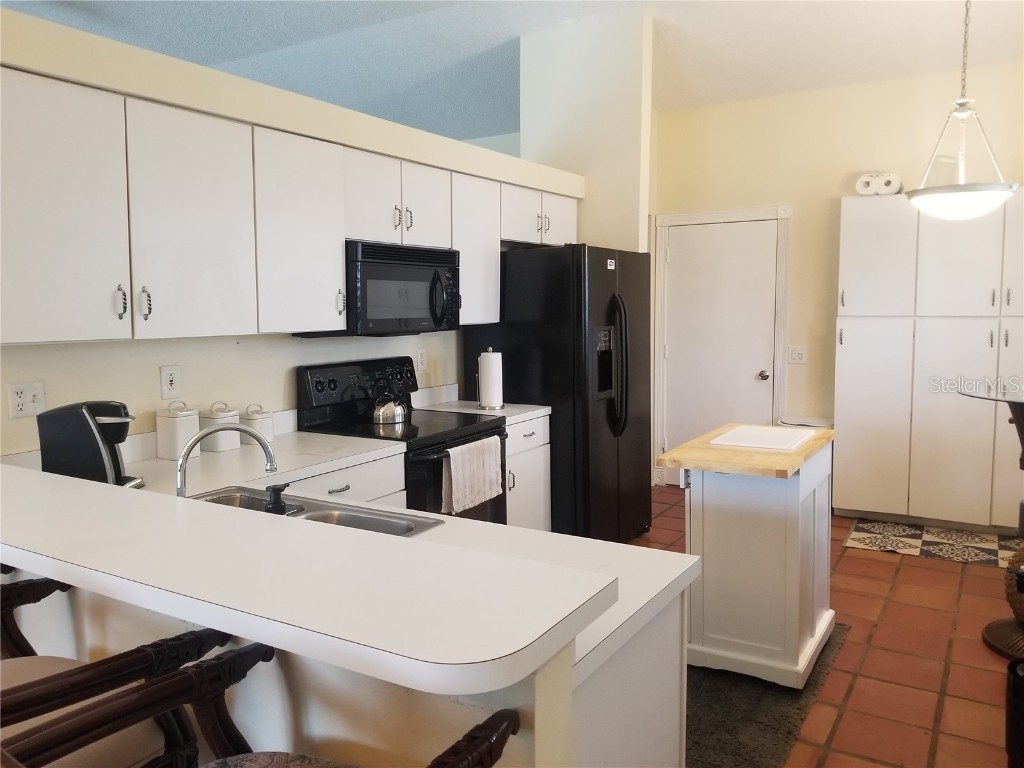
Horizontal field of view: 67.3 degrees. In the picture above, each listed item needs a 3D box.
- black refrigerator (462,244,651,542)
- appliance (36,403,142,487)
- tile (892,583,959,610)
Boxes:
[{"bbox_3d":[0.309,0.095,4.700,0.877,1.768,0.855,3,7,33],"label":"black refrigerator"},{"bbox_3d":[-1.212,0.192,2.237,0.258,0.280,0.195,-3,6,-18],"label":"appliance"},{"bbox_3d":[2.036,1.057,3.809,0.277,0.015,0.284,3,7,32],"label":"tile"}]

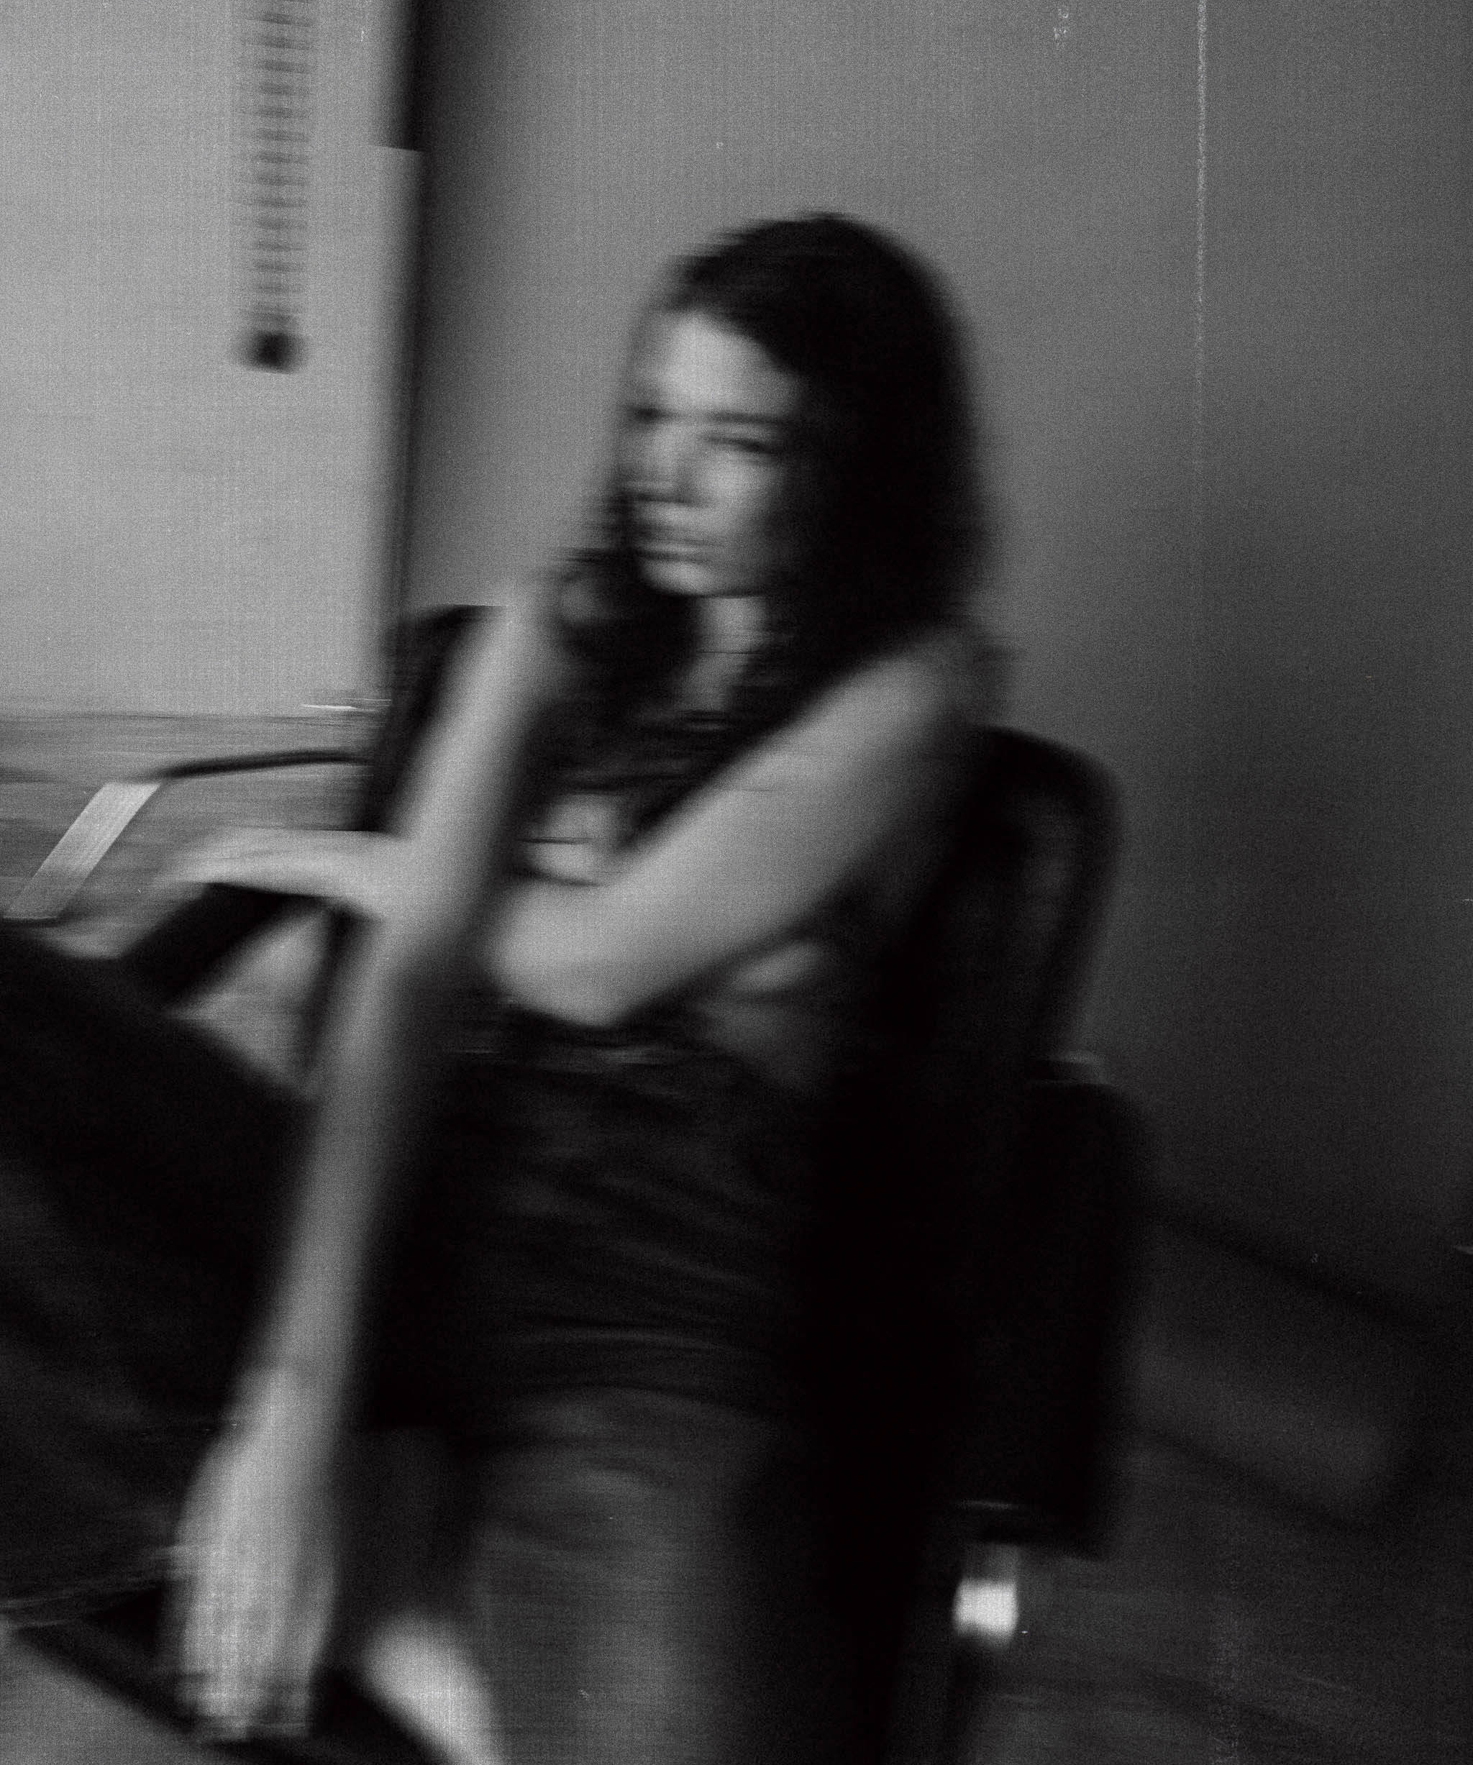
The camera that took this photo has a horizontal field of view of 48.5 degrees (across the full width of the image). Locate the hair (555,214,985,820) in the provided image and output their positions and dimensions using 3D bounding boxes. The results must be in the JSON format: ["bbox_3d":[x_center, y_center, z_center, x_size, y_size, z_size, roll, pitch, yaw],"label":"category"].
[{"bbox_3d":[0.028,-0.249,1.102,0.225,0.380,0.250,16,17,37],"label":"hair"}]

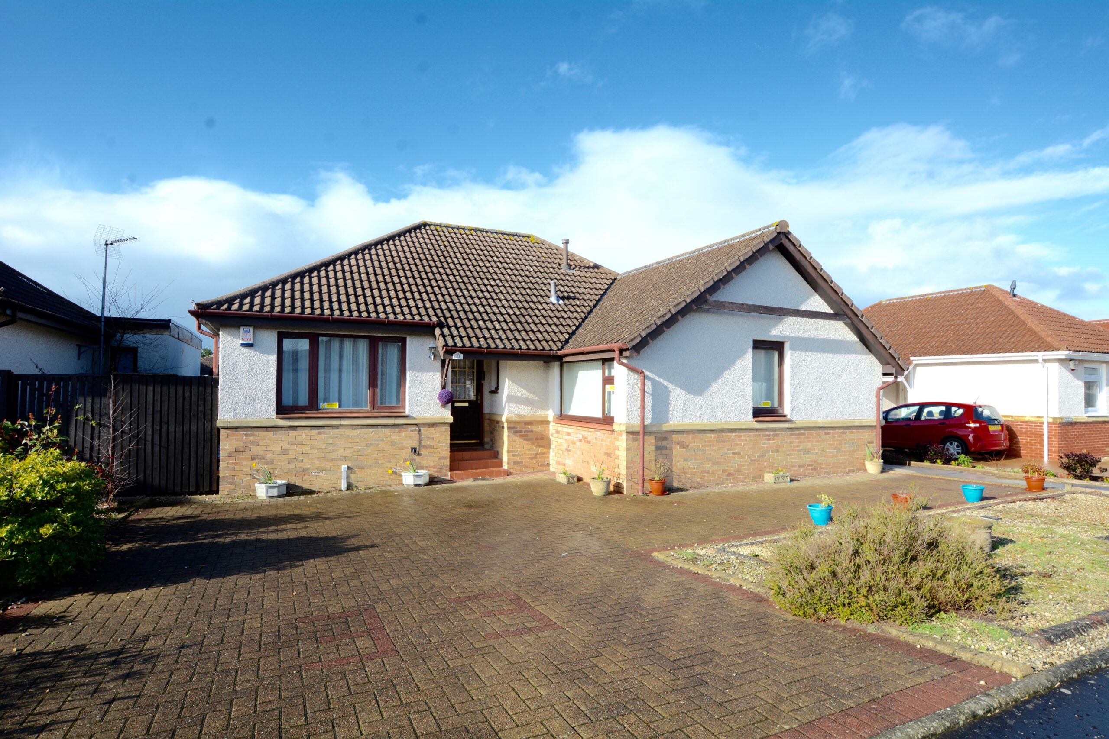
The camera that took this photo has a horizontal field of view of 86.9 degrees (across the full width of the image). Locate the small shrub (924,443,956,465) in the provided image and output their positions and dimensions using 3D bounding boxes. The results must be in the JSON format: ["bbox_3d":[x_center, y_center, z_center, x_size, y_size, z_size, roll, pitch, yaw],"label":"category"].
[{"bbox_3d":[8.545,1.885,13.000,0.650,0.500,0.650,1,-2,-25],"label":"small shrub"}]

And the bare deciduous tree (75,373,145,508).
[{"bbox_3d":[-6.439,0.996,8.470,0.880,1.980,0.880,1,-2,-25],"label":"bare deciduous tree"}]

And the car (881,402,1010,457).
[{"bbox_3d":[10.840,1.708,17.100,1.695,1.525,3.900,1,-2,-23],"label":"car"}]

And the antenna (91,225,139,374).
[{"bbox_3d":[-8.280,-1.150,11.200,1.150,3.300,0.500,0,-2,29],"label":"antenna"}]

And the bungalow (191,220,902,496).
[{"bbox_3d":[-0.987,-0.756,13.852,12.300,5.750,10.800,1,-2,-25],"label":"bungalow"}]

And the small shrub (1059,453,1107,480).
[{"bbox_3d":[9.459,1.740,10.500,0.700,0.530,0.700,1,-2,-25],"label":"small shrub"}]

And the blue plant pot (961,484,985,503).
[{"bbox_3d":[5.971,1.769,8.343,0.285,0.225,0.285,1,-1,0],"label":"blue plant pot"}]

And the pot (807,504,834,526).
[{"bbox_3d":[3.146,1.706,6.913,0.285,0.222,0.285,1,-1,0],"label":"pot"}]

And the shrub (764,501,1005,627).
[{"bbox_3d":[2.464,1.350,4.509,1.620,0.660,1.550,1,-2,-25],"label":"shrub"}]

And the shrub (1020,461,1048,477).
[{"bbox_3d":[7.693,1.589,9.380,0.360,0.260,0.360,1,-2,-25],"label":"shrub"}]

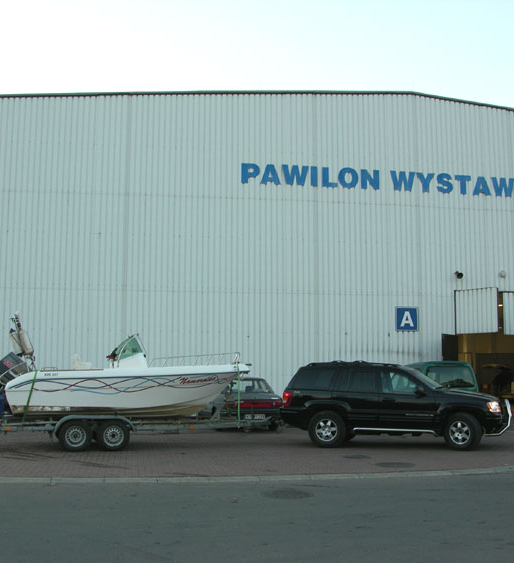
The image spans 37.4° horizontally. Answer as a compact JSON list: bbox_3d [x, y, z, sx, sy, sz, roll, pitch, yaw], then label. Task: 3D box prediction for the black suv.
[{"bbox_3d":[2.976,2.625,16.363,4.700,1.790,1.840,-1,-6,11],"label":"black suv"}]

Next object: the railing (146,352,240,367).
[{"bbox_3d":[-1.336,1.713,16.559,1.989,0.330,1.650,1,-6,-7],"label":"railing"}]

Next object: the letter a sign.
[{"bbox_3d":[4.967,1.241,25.010,0.770,0.790,0.050,1,-6,-10],"label":"letter a sign"}]

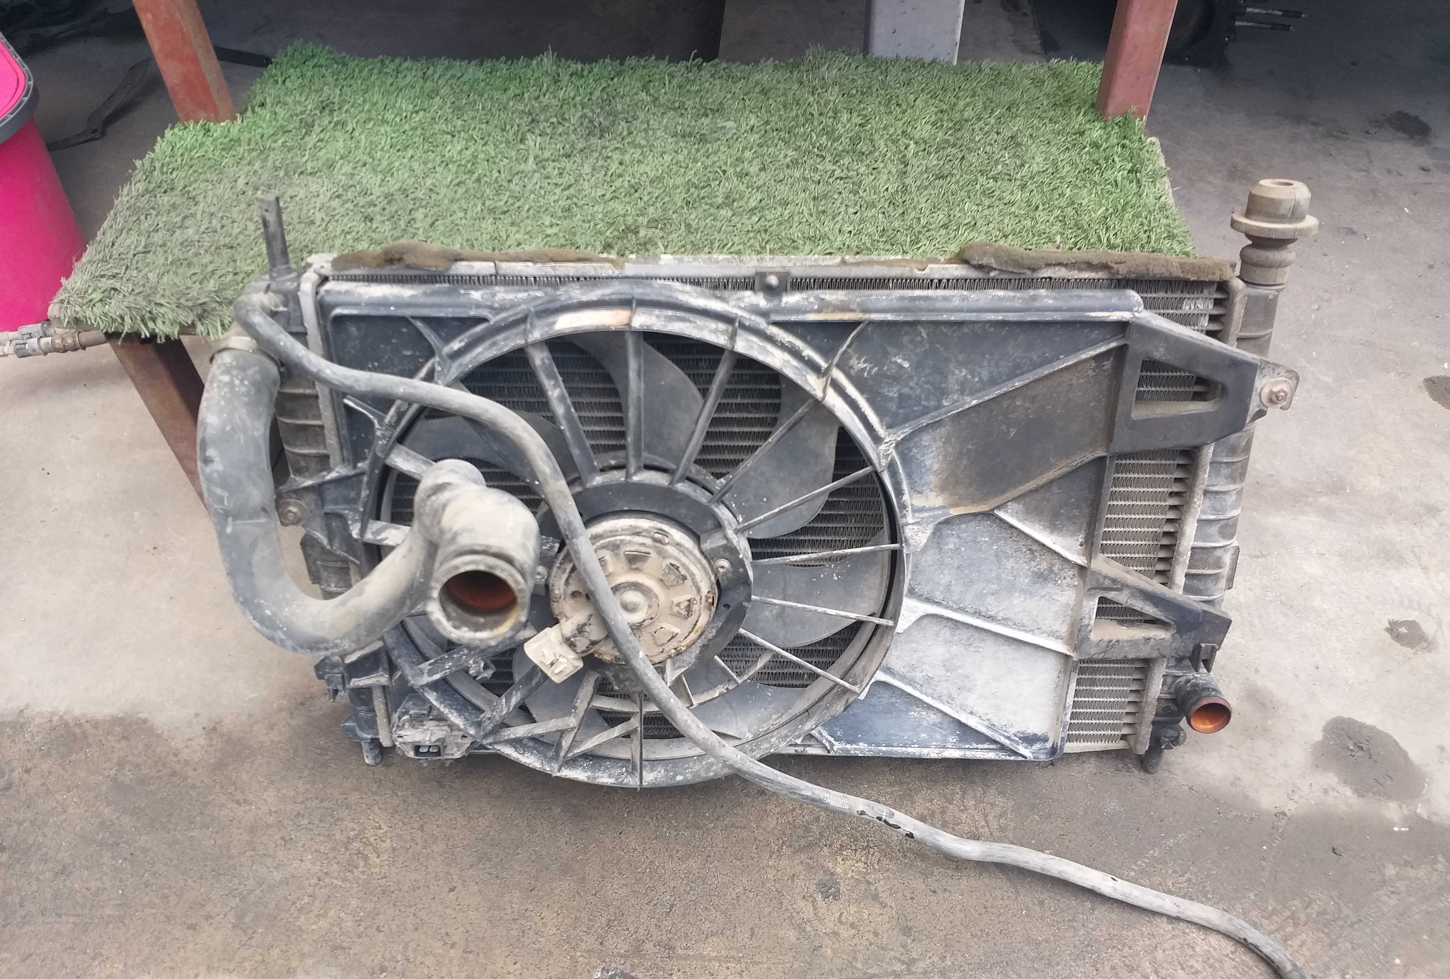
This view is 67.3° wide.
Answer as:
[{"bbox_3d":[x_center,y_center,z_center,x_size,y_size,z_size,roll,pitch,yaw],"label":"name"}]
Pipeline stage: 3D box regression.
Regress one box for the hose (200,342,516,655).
[{"bbox_3d":[-0.208,0.012,0.620,0.220,0.175,0.215,1,25,-2],"label":"hose"}]

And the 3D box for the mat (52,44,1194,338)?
[{"bbox_3d":[-0.063,-0.268,0.950,0.850,0.035,0.460,1,43,3],"label":"mat"}]

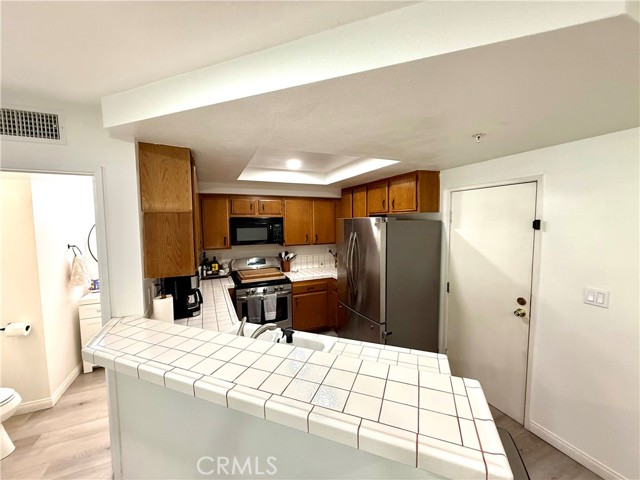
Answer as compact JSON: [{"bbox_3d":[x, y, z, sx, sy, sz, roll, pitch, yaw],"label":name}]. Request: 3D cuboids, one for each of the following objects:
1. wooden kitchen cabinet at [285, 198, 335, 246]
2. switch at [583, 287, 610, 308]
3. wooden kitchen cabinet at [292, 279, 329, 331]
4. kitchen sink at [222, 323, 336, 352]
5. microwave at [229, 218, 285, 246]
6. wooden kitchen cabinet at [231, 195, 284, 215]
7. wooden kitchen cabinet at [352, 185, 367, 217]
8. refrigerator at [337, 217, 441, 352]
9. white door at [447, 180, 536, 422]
[{"bbox_3d":[-0.204,-0.305,4.264,0.903,0.754,0.330,-2,5,-24],"label":"wooden kitchen cabinet"},{"bbox_3d":[1.854,0.388,1.739,0.012,0.115,0.118,-2,5,-24],"label":"switch"},{"bbox_3d":[-0.254,0.988,4.175,0.612,0.852,0.619,-2,5,-24],"label":"wooden kitchen cabinet"},{"bbox_3d":[-0.375,0.806,1.643,0.825,0.220,0.540,1,4,21],"label":"kitchen sink"},{"bbox_3d":[-0.965,-0.130,3.905,0.754,0.398,0.389,-2,5,-24],"label":"microwave"},{"bbox_3d":[-0.969,-0.499,3.910,0.769,0.307,0.330,-2,5,-24],"label":"wooden kitchen cabinet"},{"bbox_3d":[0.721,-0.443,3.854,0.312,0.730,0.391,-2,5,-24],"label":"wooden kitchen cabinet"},{"bbox_3d":[0.740,0.628,3.085,0.857,1.758,0.910,-2,5,-24],"label":"refrigerator"},{"bbox_3d":[1.569,0.532,2.457,0.050,2.031,0.770,-2,5,-24],"label":"white door"}]

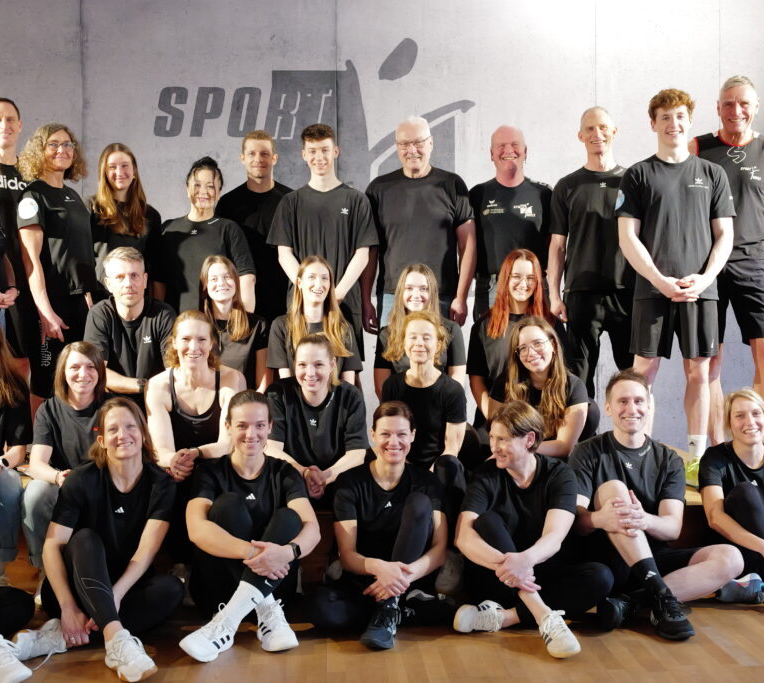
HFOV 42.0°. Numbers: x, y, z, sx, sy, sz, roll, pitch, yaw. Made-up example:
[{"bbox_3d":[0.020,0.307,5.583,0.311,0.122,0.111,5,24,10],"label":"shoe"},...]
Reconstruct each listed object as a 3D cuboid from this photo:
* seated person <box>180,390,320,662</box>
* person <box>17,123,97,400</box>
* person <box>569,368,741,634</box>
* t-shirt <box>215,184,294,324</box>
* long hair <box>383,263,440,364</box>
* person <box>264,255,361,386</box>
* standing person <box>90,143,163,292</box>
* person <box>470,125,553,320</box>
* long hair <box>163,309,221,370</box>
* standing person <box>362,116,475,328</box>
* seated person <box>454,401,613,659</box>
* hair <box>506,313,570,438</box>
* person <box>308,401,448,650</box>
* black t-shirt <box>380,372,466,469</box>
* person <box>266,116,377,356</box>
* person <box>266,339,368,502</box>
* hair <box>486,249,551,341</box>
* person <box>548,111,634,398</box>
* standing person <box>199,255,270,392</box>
[{"bbox_3d":[-0.465,0.602,3.520,0.500,0.840,0.700,0,2,-2],"label":"seated person"},{"bbox_3d":[-1.514,-0.178,4.646,0.450,1.667,0.340,-2,3,-40],"label":"person"},{"bbox_3d":[1.005,0.550,3.743,0.620,0.879,0.740,0,2,6],"label":"person"},{"bbox_3d":[-0.625,-0.454,5.080,0.490,0.724,0.280,-1,2,-6],"label":"t-shirt"},{"bbox_3d":[0.133,-0.126,4.498,0.260,0.461,0.260,0,2,2],"label":"long hair"},{"bbox_3d":[-0.298,0.131,4.400,0.460,1.014,0.550,0,2,-3],"label":"person"},{"bbox_3d":[-1.288,-0.192,5.020,0.440,1.623,0.280,-1,2,-19],"label":"standing person"},{"bbox_3d":[0.663,-0.241,5.095,0.500,1.720,0.300,0,2,6],"label":"person"},{"bbox_3d":[-0.783,-0.008,4.102,0.240,0.256,0.250,-1,2,-11],"label":"long hair"},{"bbox_3d":[0.181,-0.252,4.950,0.560,1.732,0.330,0,2,2],"label":"standing person"},{"bbox_3d":[0.540,0.654,3.695,0.550,0.830,0.620,0,2,1],"label":"seated person"},{"bbox_3d":[0.625,0.137,4.000,0.270,0.474,0.270,0,2,13],"label":"hair"},{"bbox_3d":[-0.013,0.660,3.735,0.510,0.820,0.620,0,2,0],"label":"person"},{"bbox_3d":[0.174,0.353,4.180,0.380,0.460,0.260,0,2,2],"label":"black t-shirt"},{"bbox_3d":[-0.284,-0.193,4.746,0.530,1.680,0.320,0,2,-2],"label":"person"},{"bbox_3d":[-0.268,0.484,4.080,0.500,1.031,0.740,0,2,-5],"label":"person"},{"bbox_3d":[0.605,-0.213,4.415,0.280,0.399,0.260,0,2,0],"label":"hair"},{"bbox_3d":[1.033,-0.240,4.795,0.520,1.760,0.320,0,2,12],"label":"person"},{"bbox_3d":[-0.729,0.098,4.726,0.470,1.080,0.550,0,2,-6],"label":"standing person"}]

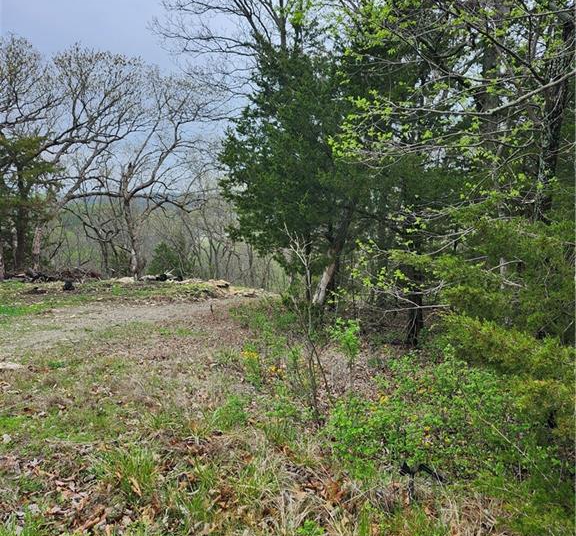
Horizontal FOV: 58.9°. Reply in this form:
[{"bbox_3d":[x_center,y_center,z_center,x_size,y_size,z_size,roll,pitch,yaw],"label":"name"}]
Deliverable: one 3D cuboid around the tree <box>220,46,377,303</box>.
[{"bbox_3d":[0.200,-1.720,9.400,2.850,4.700,2.800,0,6,0],"label":"tree"}]

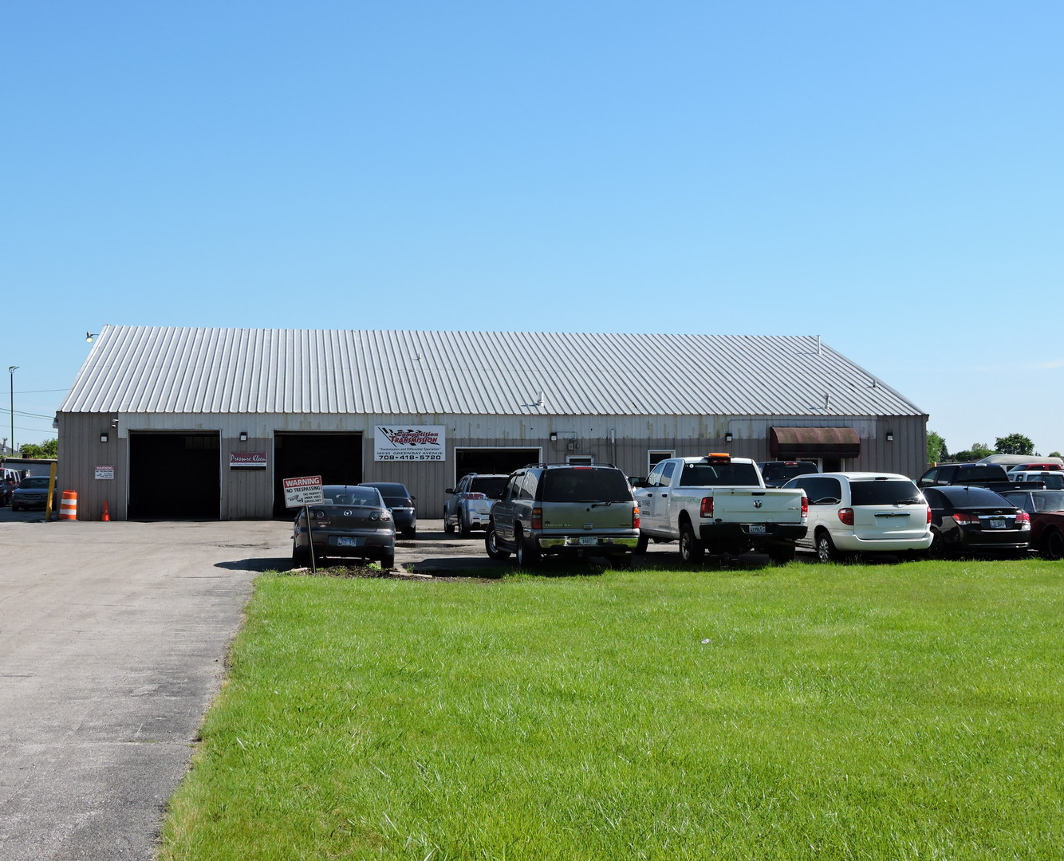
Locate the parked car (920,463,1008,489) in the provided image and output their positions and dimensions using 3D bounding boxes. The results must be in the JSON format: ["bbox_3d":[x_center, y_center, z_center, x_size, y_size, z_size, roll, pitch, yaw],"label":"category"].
[{"bbox_3d":[13.033,1.923,44.567,2.010,1.940,5.850,0,-1,-11],"label":"parked car"}]

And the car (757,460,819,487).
[{"bbox_3d":[7.003,1.867,41.768,2.020,1.940,5.800,0,-1,-10],"label":"car"}]

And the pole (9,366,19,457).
[{"bbox_3d":[-31.957,0.019,92.025,0.660,8.062,0.400,0,-1,0],"label":"pole"}]

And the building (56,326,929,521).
[{"bbox_3d":[-2.631,-0.360,64.202,30.800,7.758,24.700,0,-2,-10],"label":"building"}]

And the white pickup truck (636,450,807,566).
[{"bbox_3d":[3.450,1.490,29.020,2.040,2.020,6.030,0,-2,-10],"label":"white pickup truck"}]

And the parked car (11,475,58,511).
[{"bbox_3d":[-20.296,2.622,62.157,1.830,1.450,4.900,0,-1,-10],"label":"parked car"}]

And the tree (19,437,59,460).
[{"bbox_3d":[-39.047,2.655,119.972,4.000,4.100,4.000,0,-1,0],"label":"tree"}]

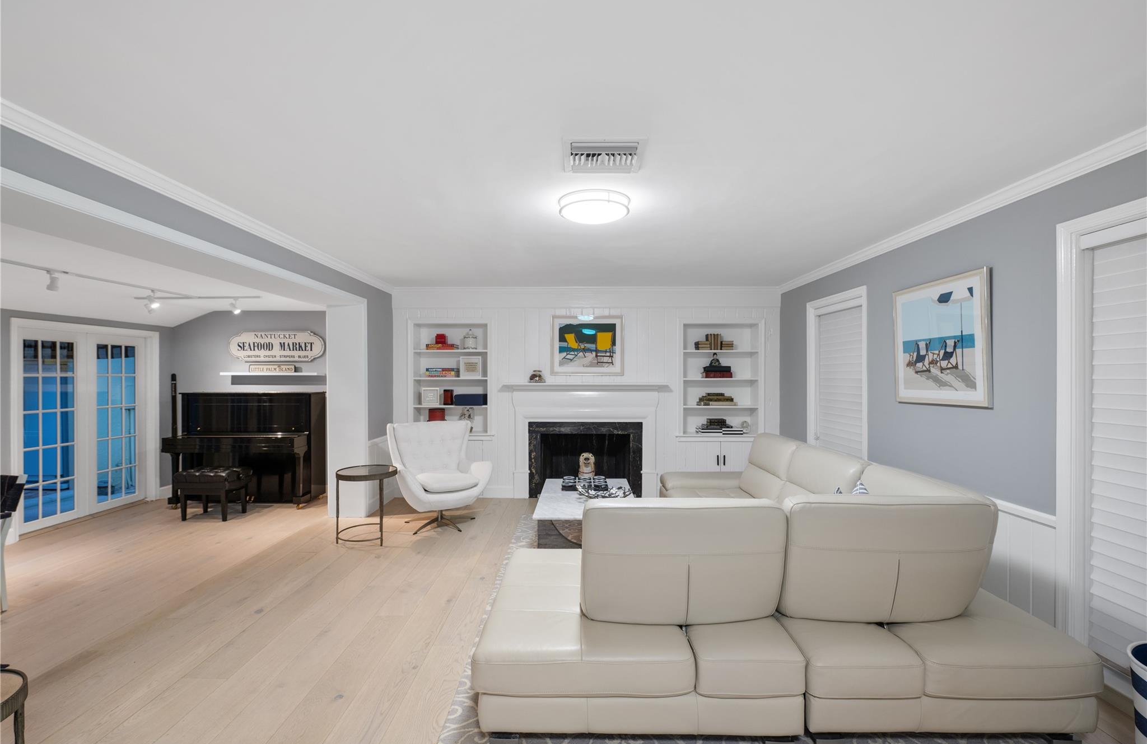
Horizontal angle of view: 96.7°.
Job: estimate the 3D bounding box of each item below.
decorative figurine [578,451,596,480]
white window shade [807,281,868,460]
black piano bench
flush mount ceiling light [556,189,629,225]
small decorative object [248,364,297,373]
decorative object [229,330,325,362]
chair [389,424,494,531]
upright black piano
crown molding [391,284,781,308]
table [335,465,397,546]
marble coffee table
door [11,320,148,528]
[{"bbox_3d":[0.156,1.232,6.043,0.210,0.540,0.340,0,0,0],"label":"decorative figurine"},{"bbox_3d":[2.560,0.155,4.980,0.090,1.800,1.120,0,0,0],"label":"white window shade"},{"bbox_3d":[-3.696,1.253,5.253,0.570,0.490,0.400,0,0,0],"label":"black piano bench"},{"bbox_3d":[0.123,-0.969,2.980,0.420,0.100,0.420,0,0,0],"label":"flush mount ceiling light"},{"bbox_3d":[-3.604,-0.038,6.090,0.560,0.095,0.035,0,0,0],"label":"small decorative object"},{"bbox_3d":[-3.604,-0.312,6.191,1.165,0.385,0.040,0,0,0],"label":"decorative object"},{"bbox_3d":[-1.297,0.996,4.928,0.900,1.000,0.860,0,0,-30],"label":"chair"},{"bbox_3d":[-3.705,0.871,5.805,1.500,1.260,0.610,0,0,0],"label":"upright black piano"},{"bbox_3d":[0.146,-0.873,6.014,4.630,0.260,0.120,0,0,0],"label":"crown molding"},{"bbox_3d":[-1.818,1.189,4.529,0.510,0.610,0.510,0,0,0],"label":"table"},{"bbox_3d":[0.131,1.278,4.353,0.810,0.430,1.380,0,0,0],"label":"marble coffee table"},{"bbox_3d":[-4.916,0.528,5.200,0.120,1.940,1.430,0,0,0],"label":"door"}]

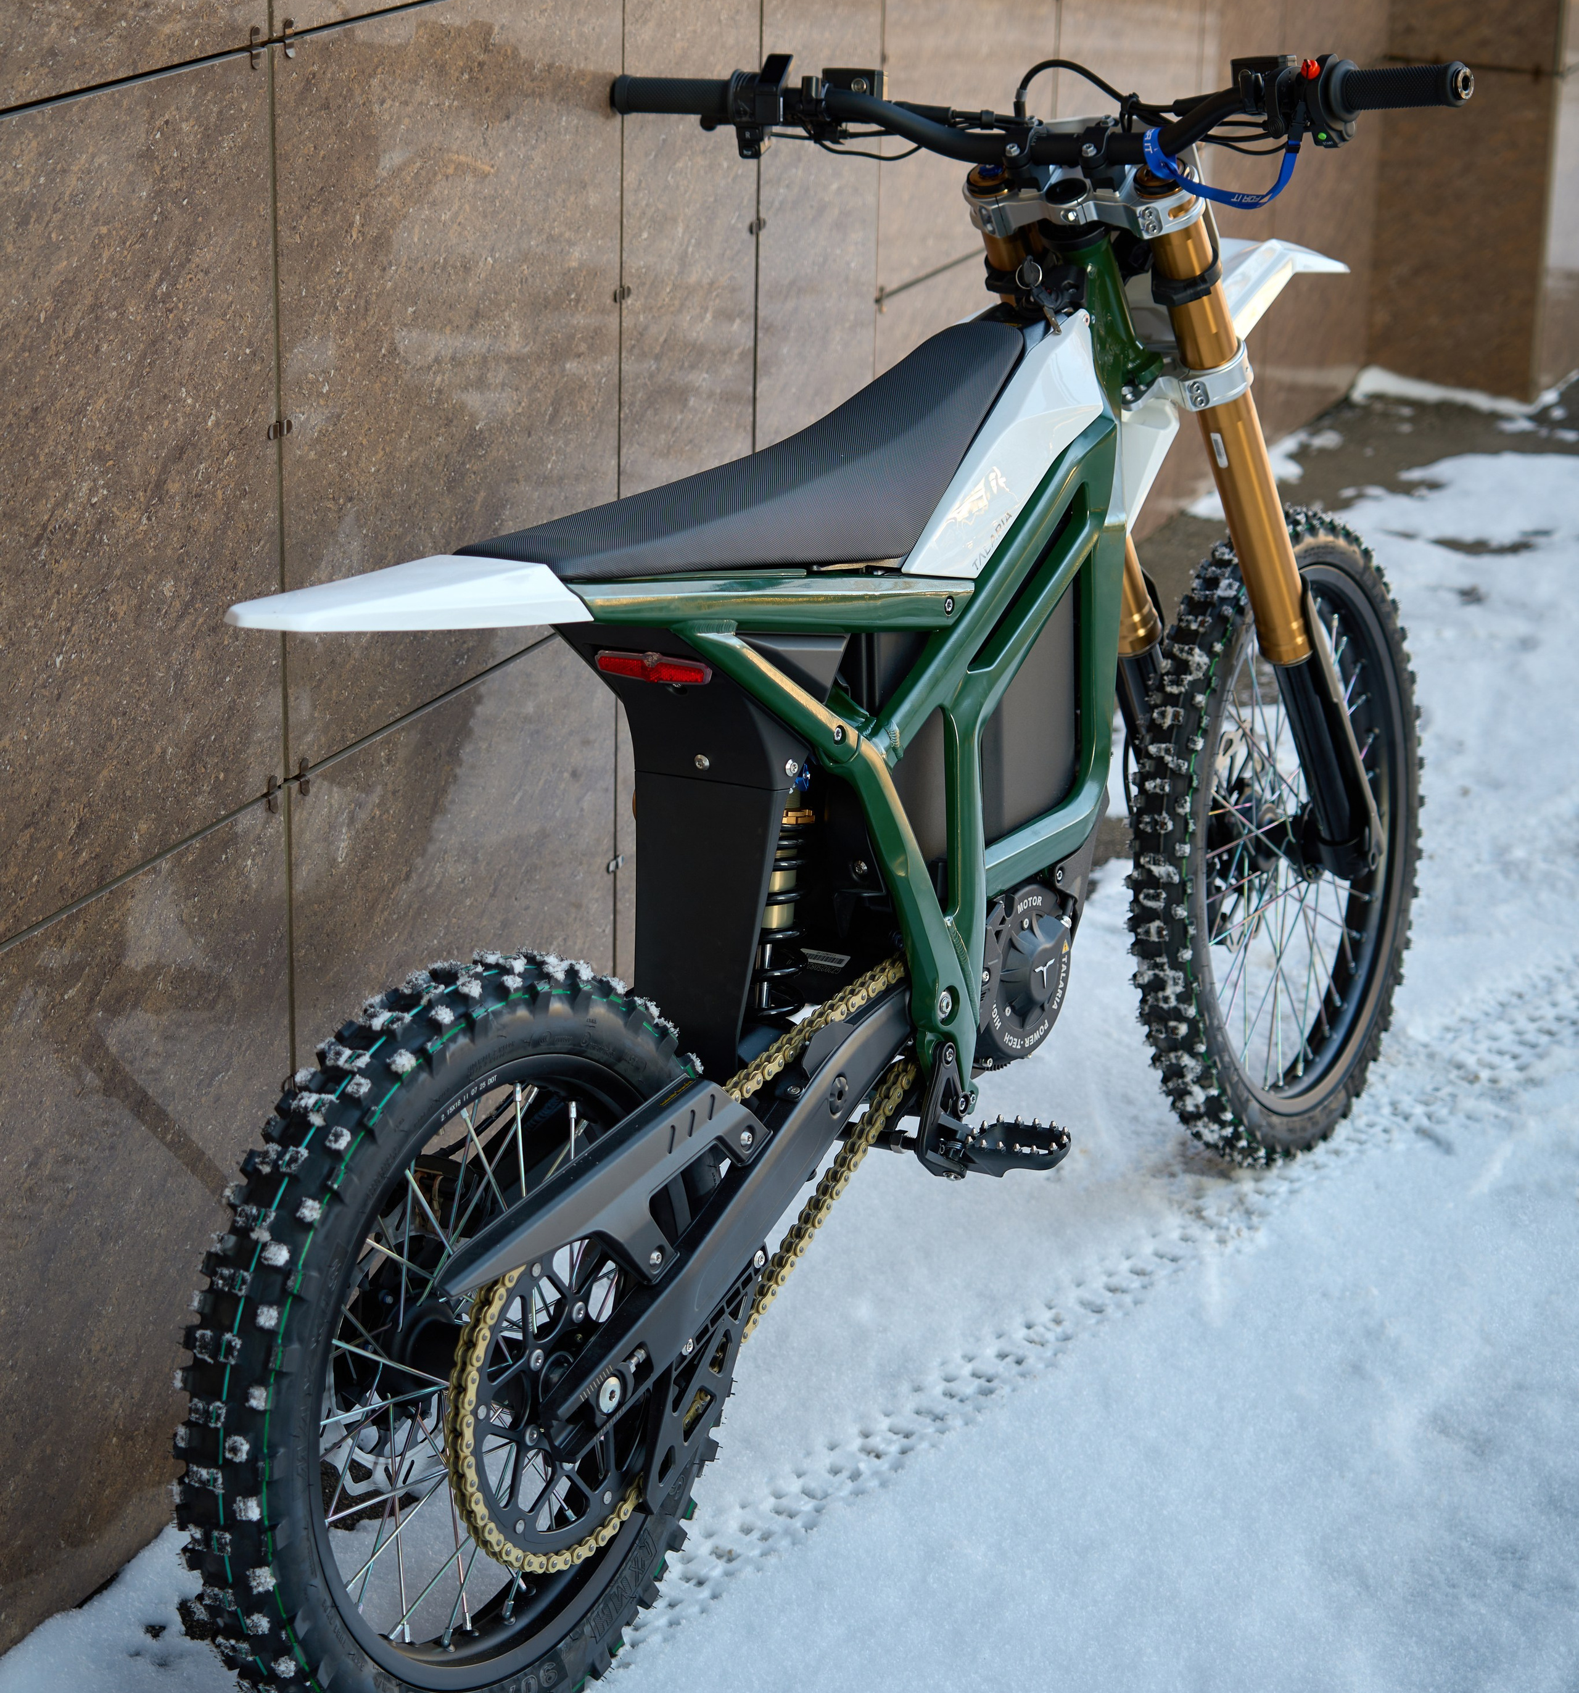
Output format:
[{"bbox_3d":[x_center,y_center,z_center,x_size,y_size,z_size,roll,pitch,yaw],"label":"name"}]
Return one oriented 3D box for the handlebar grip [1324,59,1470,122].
[{"bbox_3d":[0.492,-0.610,3.131,0.124,0.039,0.039,5,19,33],"label":"handlebar grip"}]

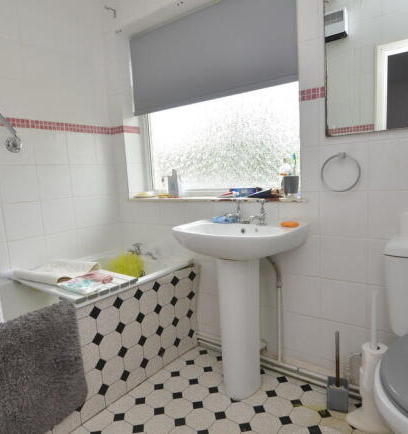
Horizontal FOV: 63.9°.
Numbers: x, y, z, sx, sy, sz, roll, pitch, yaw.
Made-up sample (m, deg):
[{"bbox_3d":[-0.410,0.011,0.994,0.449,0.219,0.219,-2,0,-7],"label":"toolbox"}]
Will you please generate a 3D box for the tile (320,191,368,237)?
[{"bbox_3d":[0.613,-0.014,1.444,0.200,0.200,0.010,2,9,36],"label":"tile"}]

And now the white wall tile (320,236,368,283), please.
[{"bbox_3d":[0.623,0.186,1.469,0.200,0.200,0.010,2,9,36],"label":"white wall tile"}]

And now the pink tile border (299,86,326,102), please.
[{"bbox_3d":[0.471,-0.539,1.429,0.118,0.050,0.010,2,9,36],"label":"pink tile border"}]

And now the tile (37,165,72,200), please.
[{"bbox_3d":[-0.885,-0.204,1.944,0.010,0.200,0.200,2,9,36],"label":"tile"}]

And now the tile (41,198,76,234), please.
[{"bbox_3d":[-0.875,-0.004,1.968,0.010,0.200,0.200,2,9,36],"label":"tile"}]

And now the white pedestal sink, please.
[{"bbox_3d":[0.154,0.436,1.596,0.570,0.770,0.399,2,9,36],"label":"white pedestal sink"}]

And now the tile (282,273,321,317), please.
[{"bbox_3d":[0.471,0.382,1.615,0.200,0.200,0.010,2,9,36],"label":"tile"}]

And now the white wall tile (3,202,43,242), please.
[{"bbox_3d":[-0.996,0.021,1.814,0.010,0.200,0.200,2,9,36],"label":"white wall tile"}]

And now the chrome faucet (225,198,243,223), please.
[{"bbox_3d":[0.157,-0.027,1.667,0.056,0.122,0.120,2,9,36],"label":"chrome faucet"}]

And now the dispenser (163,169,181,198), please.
[{"bbox_3d":[-0.210,-0.215,2.100,0.105,0.177,0.068,-3,7,0],"label":"dispenser"}]

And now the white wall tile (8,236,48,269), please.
[{"bbox_3d":[-0.986,0.221,1.839,0.010,0.200,0.200,2,9,36],"label":"white wall tile"}]

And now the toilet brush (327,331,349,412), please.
[{"bbox_3d":[0.582,0.658,1.424,0.085,0.350,0.083,0,7,21],"label":"toilet brush"}]

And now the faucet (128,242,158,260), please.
[{"bbox_3d":[-0.377,0.216,2.050,0.180,0.095,0.115,2,9,36],"label":"faucet"}]

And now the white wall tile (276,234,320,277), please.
[{"bbox_3d":[0.452,0.177,1.567,0.199,0.199,0.010,2,9,36],"label":"white wall tile"}]

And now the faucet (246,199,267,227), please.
[{"bbox_3d":[0.255,-0.018,1.532,0.055,0.120,0.120,2,9,36],"label":"faucet"}]

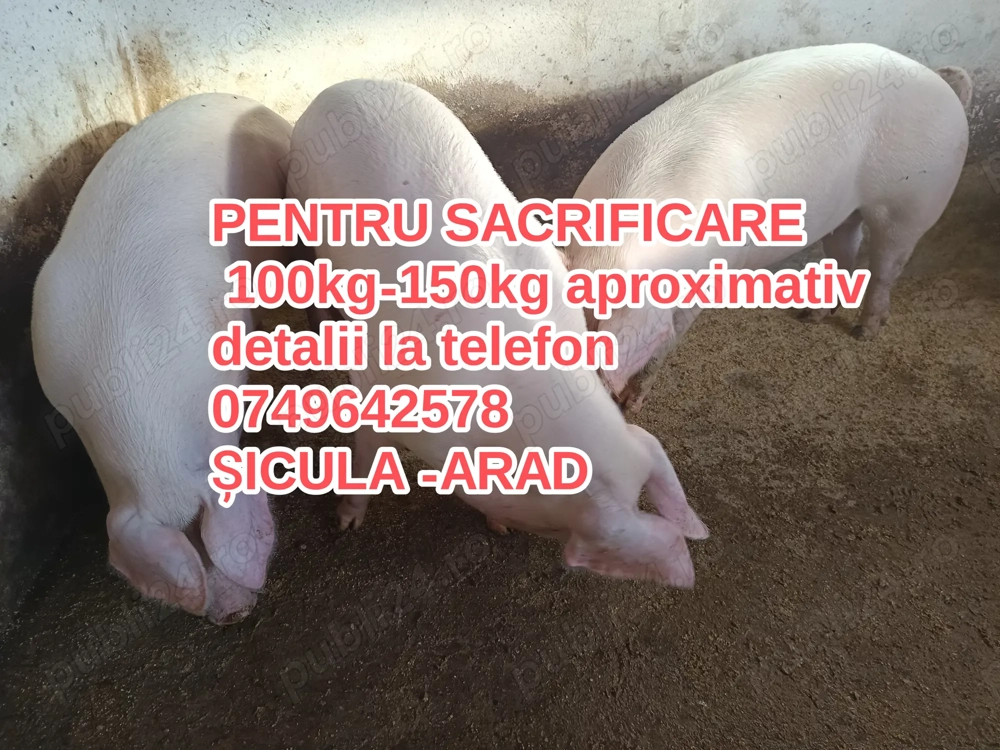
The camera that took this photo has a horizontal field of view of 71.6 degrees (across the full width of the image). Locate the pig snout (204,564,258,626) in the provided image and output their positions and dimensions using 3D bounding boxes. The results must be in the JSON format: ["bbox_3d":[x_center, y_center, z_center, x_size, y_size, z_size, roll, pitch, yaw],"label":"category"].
[{"bbox_3d":[-0.472,0.383,1.220,0.085,0.080,0.090,-23,75,-24],"label":"pig snout"}]

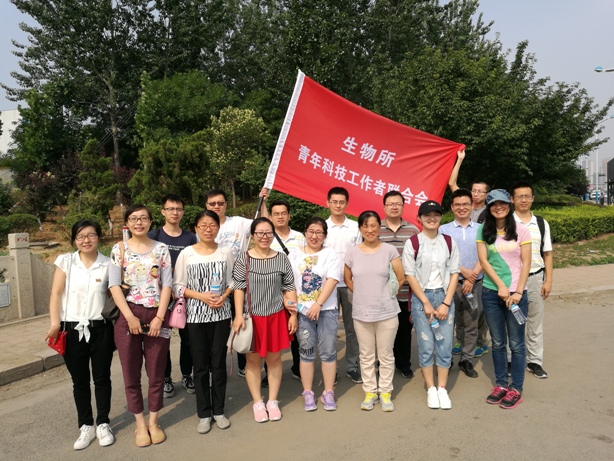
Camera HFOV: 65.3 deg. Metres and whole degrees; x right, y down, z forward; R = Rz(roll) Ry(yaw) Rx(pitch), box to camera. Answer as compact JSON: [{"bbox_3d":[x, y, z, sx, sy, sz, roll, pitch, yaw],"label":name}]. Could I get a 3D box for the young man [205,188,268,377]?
[{"bbox_3d":[-0.738,0.502,4.761,0.660,1.813,0.420,-2,3,-6],"label":"young man"}]

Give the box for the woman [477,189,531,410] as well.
[{"bbox_3d":[1.568,0.530,3.810,0.460,1.722,0.340,0,4,24],"label":"woman"}]

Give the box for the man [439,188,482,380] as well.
[{"bbox_3d":[1.459,0.480,4.518,0.480,1.748,0.330,-1,3,16],"label":"man"}]

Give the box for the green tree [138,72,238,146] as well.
[{"bbox_3d":[-4.660,-3.966,19.000,4.300,4.800,4.000,-2,4,0],"label":"green tree"}]

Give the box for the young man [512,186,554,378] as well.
[{"bbox_3d":[1.990,0.450,4.384,0.520,1.754,0.310,-1,4,18],"label":"young man"}]

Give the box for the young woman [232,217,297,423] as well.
[{"bbox_3d":[-0.339,0.673,3.761,0.500,1.559,0.340,-2,3,-9],"label":"young woman"}]

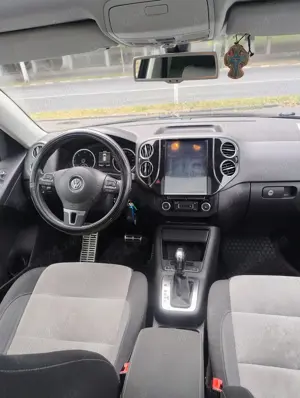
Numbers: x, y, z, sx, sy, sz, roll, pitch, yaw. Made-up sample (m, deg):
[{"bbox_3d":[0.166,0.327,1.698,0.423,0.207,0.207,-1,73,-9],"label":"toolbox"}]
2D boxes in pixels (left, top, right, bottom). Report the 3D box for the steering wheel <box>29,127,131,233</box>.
[{"bbox_3d":[-0.246,-0.060,1.008,0.380,0.380,0.110,3,1,8],"label":"steering wheel"}]

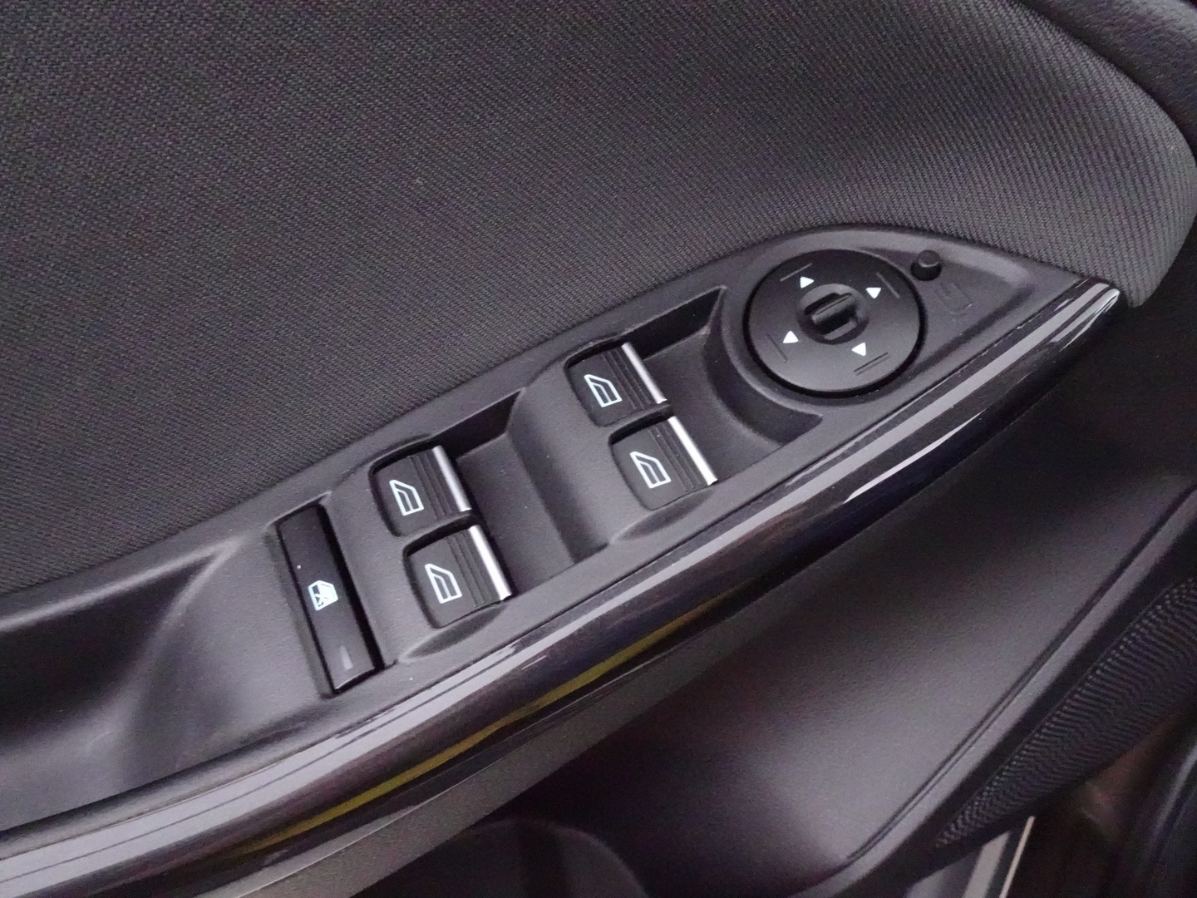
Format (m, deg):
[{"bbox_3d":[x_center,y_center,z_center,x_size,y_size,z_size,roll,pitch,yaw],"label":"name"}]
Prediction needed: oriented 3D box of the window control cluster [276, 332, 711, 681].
[{"bbox_3d":[-0.027,0.016,0.220,0.107,0.016,0.049,-29,65,-3],"label":"window control cluster"}]

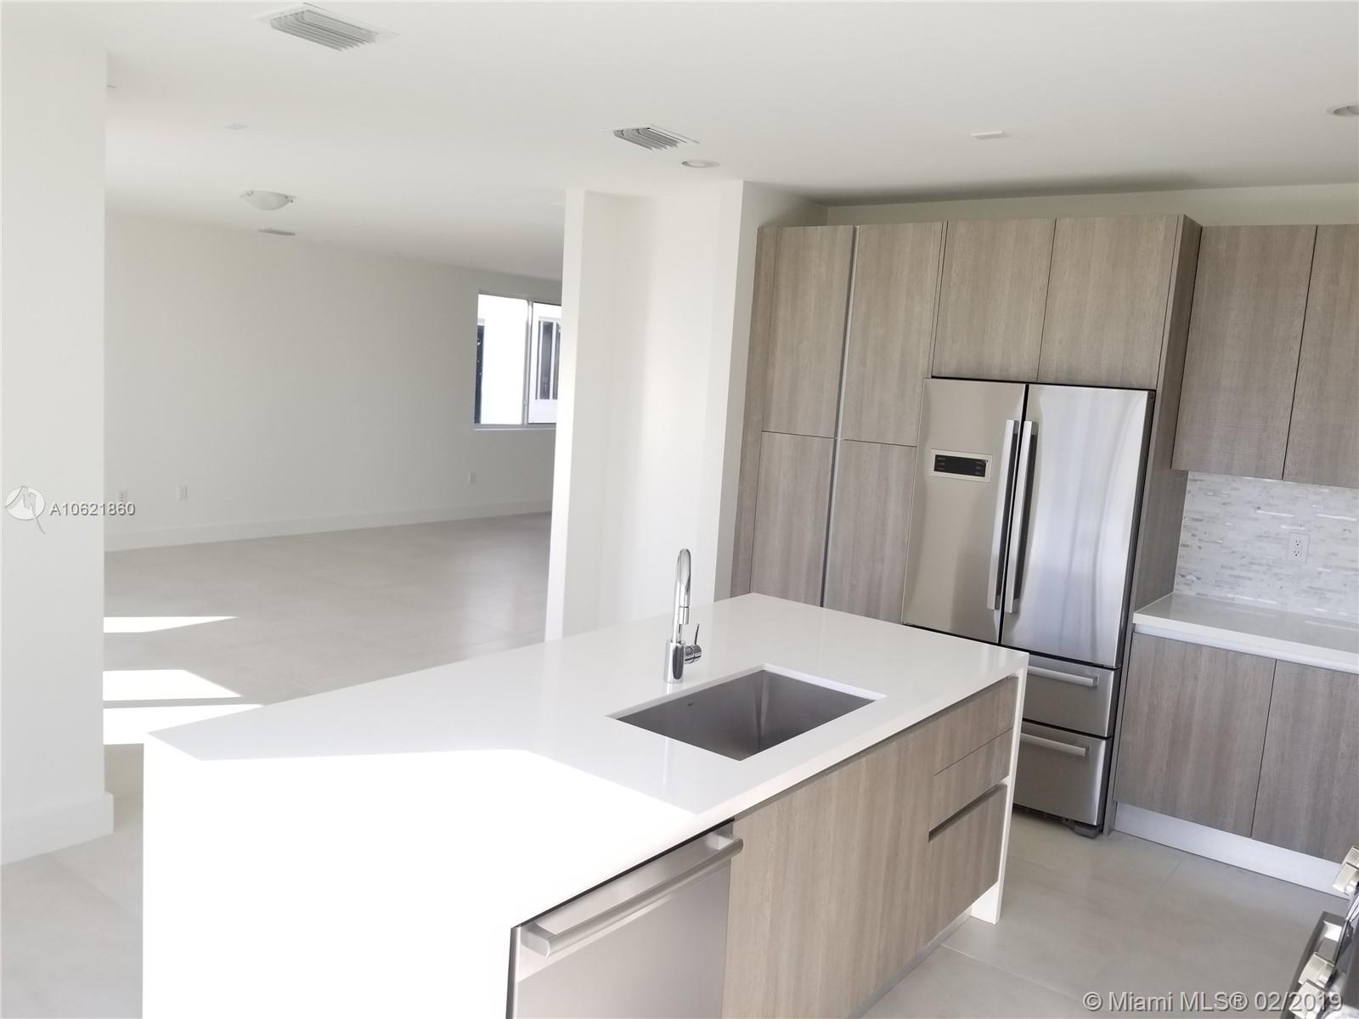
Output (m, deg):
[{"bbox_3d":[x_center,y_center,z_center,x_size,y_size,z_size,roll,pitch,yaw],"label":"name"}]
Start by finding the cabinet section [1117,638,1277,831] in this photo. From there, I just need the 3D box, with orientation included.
[{"bbox_3d":[2.124,0.835,4.106,0.490,0.675,0.520,10,10,38],"label":"cabinet section"}]

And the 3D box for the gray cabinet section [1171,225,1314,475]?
[{"bbox_3d":[2.282,-0.623,4.082,0.394,0.953,0.340,10,10,38],"label":"gray cabinet section"}]

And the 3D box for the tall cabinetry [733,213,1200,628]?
[{"bbox_3d":[1.237,-0.040,4.768,1.921,2.437,0.620,10,10,38],"label":"tall cabinetry"}]

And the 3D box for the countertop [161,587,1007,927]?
[{"bbox_3d":[-0.010,0.491,2.716,1.070,0.046,2.254,10,10,38],"label":"countertop"}]

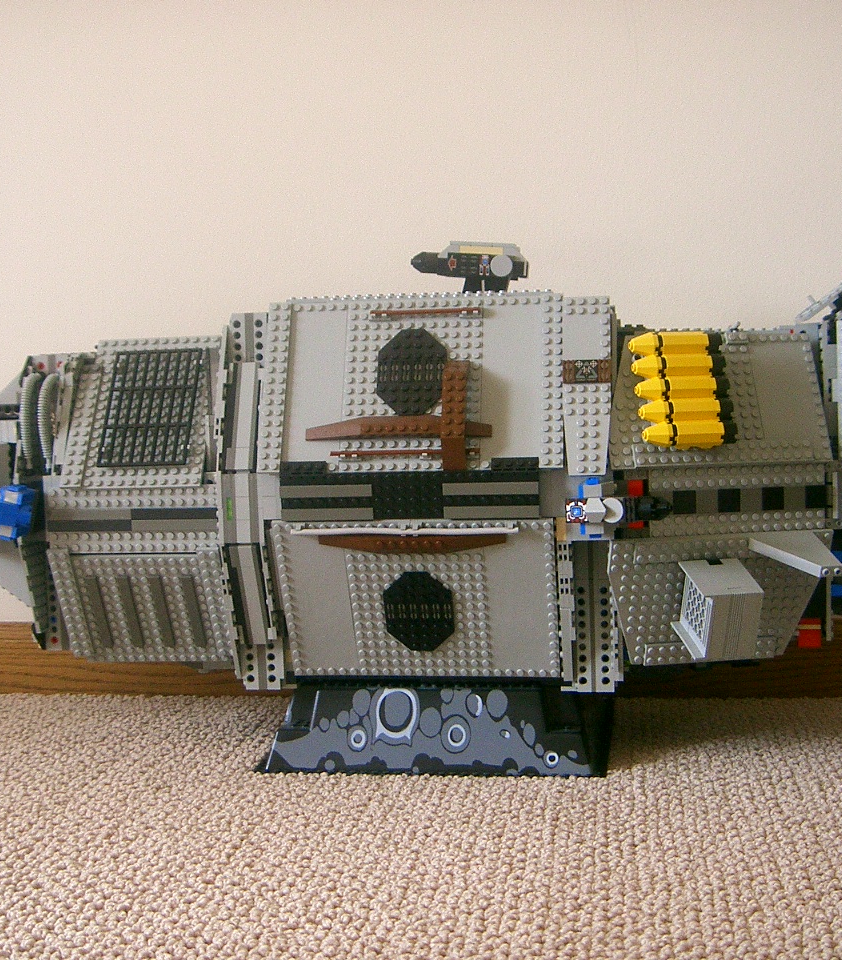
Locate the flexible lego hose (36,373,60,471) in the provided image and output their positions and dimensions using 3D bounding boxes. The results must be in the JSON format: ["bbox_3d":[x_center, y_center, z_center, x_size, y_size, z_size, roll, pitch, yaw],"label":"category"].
[{"bbox_3d":[-0.276,-0.043,1.069,0.009,0.075,0.022,0,-13,9],"label":"flexible lego hose"}]

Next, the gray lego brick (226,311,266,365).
[{"bbox_3d":[-0.124,-0.102,1.038,0.026,0.037,0.010,0,4,9],"label":"gray lego brick"}]

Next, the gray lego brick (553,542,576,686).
[{"bbox_3d":[0.101,0.091,0.996,0.011,0.113,0.011,-1,28,9],"label":"gray lego brick"}]

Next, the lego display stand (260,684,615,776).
[{"bbox_3d":[0.022,0.173,1.160,0.256,0.059,0.250,0,4,8],"label":"lego display stand"}]

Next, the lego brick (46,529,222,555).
[{"bbox_3d":[-0.209,0.046,1.048,0.129,0.017,0.006,0,4,9],"label":"lego brick"}]

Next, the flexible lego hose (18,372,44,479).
[{"bbox_3d":[-0.290,-0.043,1.073,0.009,0.077,0.021,0,-13,9],"label":"flexible lego hose"}]

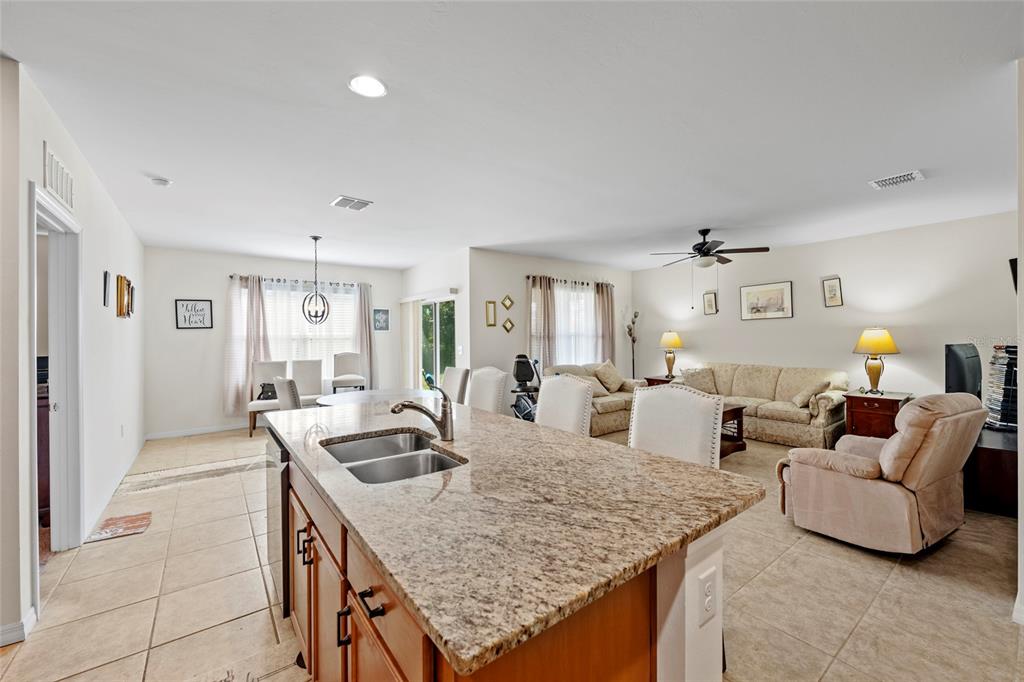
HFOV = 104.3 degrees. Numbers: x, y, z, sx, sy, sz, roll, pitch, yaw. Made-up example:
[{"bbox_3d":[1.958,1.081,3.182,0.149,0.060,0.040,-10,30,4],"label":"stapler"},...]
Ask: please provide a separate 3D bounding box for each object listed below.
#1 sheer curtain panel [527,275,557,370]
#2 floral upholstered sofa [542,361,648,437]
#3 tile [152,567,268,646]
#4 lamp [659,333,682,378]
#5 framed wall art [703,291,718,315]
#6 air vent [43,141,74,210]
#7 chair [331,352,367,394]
[{"bbox_3d":[0.467,0.066,6.135,0.570,2.090,0.120,-1,1,-37],"label":"sheer curtain panel"},{"bbox_3d":[1.372,0.858,6.253,1.580,0.920,0.900,-1,1,-37],"label":"floral upholstered sofa"},{"bbox_3d":[-1.562,1.365,2.081,0.457,0.012,0.457,0,0,-38],"label":"tile"},{"bbox_3d":[2.760,0.244,6.943,0.385,0.810,0.385,0,0,-38],"label":"lamp"},{"bbox_3d":[3.158,-0.587,6.339,0.025,0.345,0.190,-1,1,-37],"label":"framed wall art"},{"bbox_3d":[-2.597,-0.920,2.294,0.020,0.250,0.580,0,0,-38],"label":"air vent"},{"bbox_3d":[-2.604,0.772,6.390,0.500,1.130,0.580,0,0,-27],"label":"chair"}]

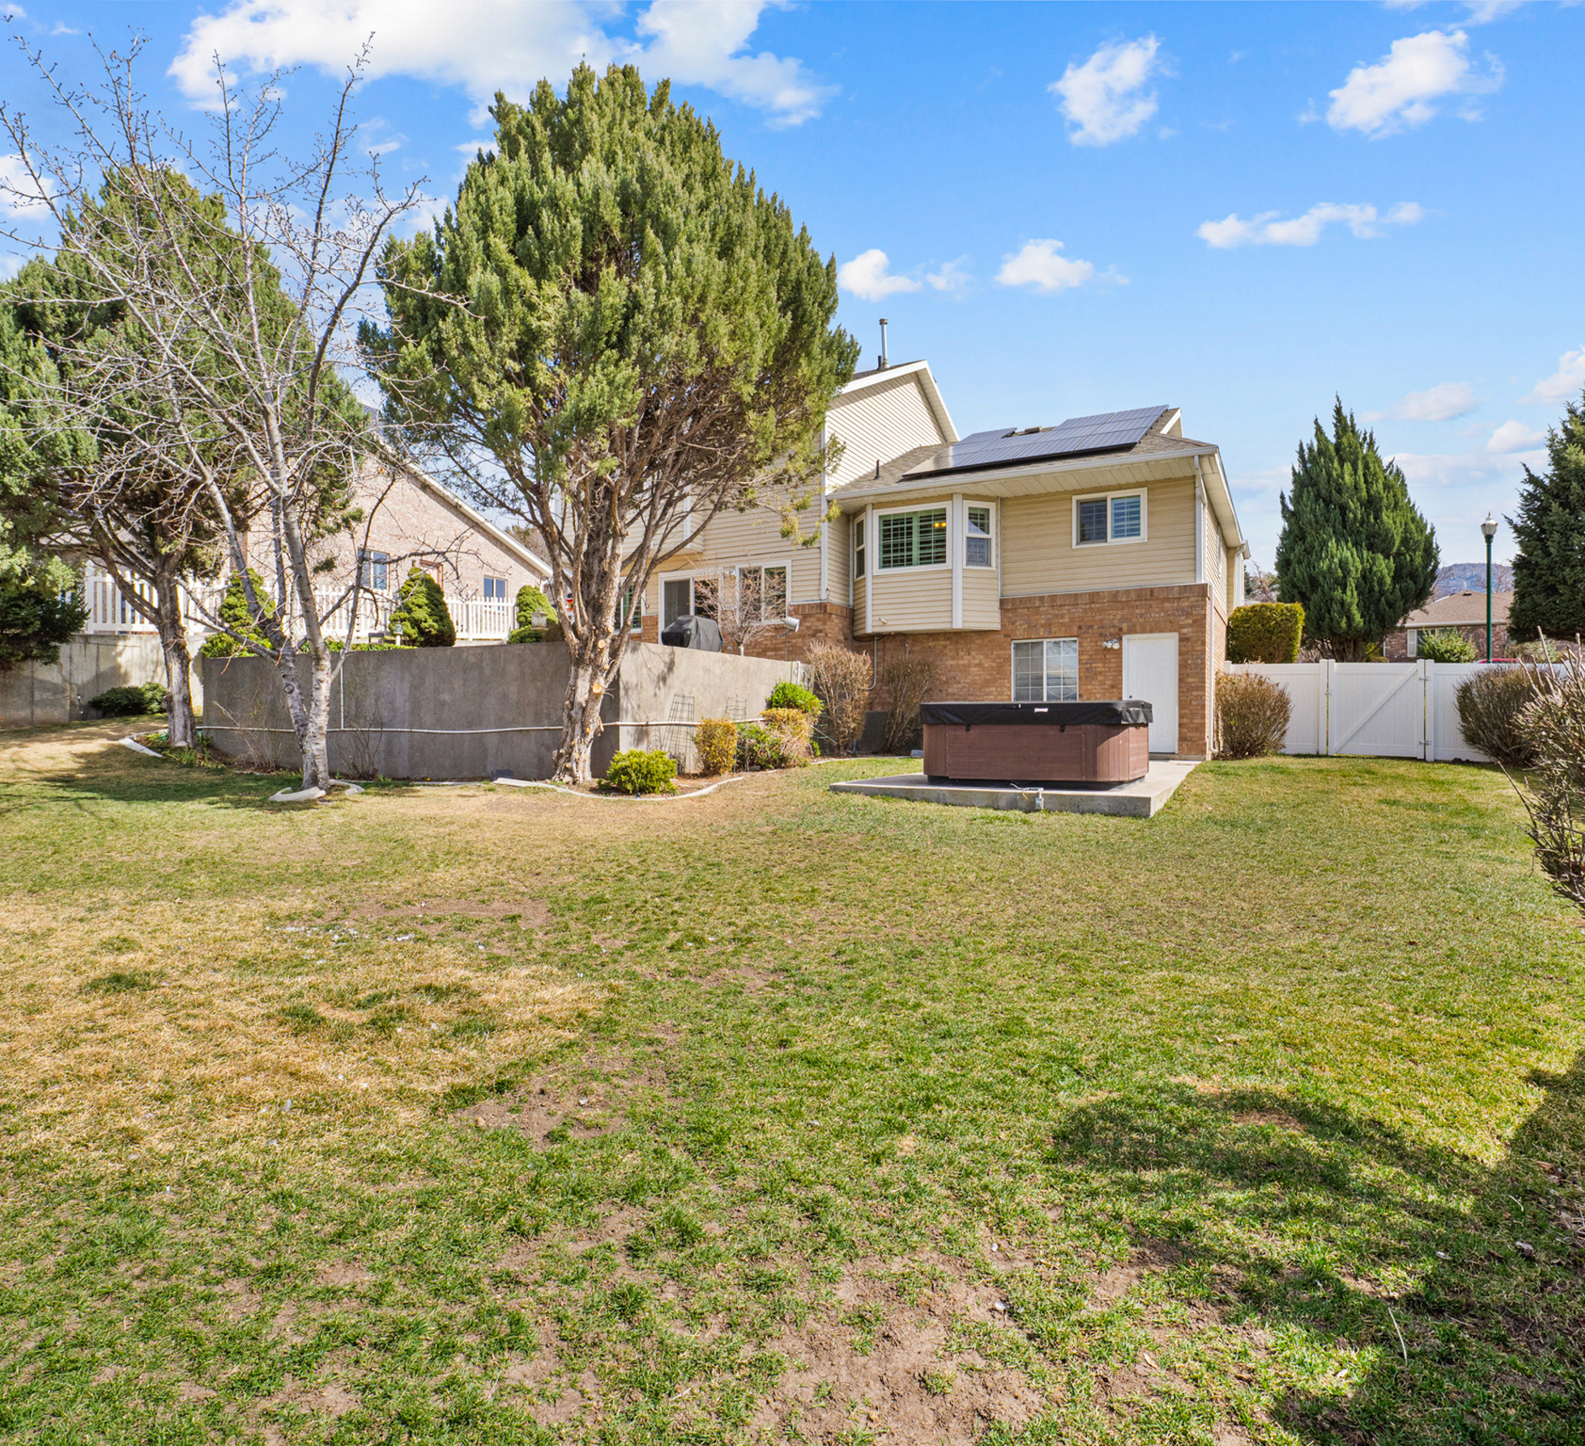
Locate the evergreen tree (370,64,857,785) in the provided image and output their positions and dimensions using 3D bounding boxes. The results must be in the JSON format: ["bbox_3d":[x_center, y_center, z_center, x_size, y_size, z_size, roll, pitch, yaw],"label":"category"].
[{"bbox_3d":[-2.300,-4.000,12.200,6.300,9.600,6.200,0,0,0],"label":"evergreen tree"}]

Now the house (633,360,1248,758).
[{"bbox_3d":[3.792,-4.094,21.030,12.800,9.300,11.400,0,1,29],"label":"house"}]

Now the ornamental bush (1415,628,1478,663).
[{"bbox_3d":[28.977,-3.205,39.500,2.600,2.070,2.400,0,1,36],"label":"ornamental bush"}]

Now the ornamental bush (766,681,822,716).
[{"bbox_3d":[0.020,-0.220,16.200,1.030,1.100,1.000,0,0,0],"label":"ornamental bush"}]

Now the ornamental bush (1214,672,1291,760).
[{"bbox_3d":[8.630,-0.140,16.700,1.380,1.630,1.350,0,0,0],"label":"ornamental bush"}]

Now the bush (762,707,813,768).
[{"bbox_3d":[-0.087,0.199,14.700,0.850,0.969,0.850,0,1,0],"label":"bush"}]

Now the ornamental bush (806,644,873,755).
[{"bbox_3d":[0.910,-0.480,17.300,1.300,2.180,1.250,0,0,0],"label":"ornamental bush"}]

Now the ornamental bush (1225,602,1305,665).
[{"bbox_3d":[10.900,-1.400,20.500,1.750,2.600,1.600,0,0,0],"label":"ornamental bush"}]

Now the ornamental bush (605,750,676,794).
[{"bbox_3d":[-1.809,0.567,10.650,0.820,0.540,0.800,-1,1,-10],"label":"ornamental bush"}]

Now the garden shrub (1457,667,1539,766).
[{"bbox_3d":[12.645,-0.121,15.900,1.650,1.774,1.600,0,1,38],"label":"garden shrub"}]

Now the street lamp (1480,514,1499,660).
[{"bbox_3d":[18.763,-3.043,24.000,0.450,5.200,0.450,0,1,29],"label":"street lamp"}]

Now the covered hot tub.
[{"bbox_3d":[3.175,0.229,11.364,2.360,0.970,2.340,0,1,29],"label":"covered hot tub"}]

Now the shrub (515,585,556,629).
[{"bbox_3d":[-5.300,-2.150,18.400,0.950,1.500,0.950,0,0,0],"label":"shrub"}]

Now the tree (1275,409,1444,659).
[{"bbox_3d":[14.200,-4.050,22.600,3.750,8.000,3.750,0,0,0],"label":"tree"}]

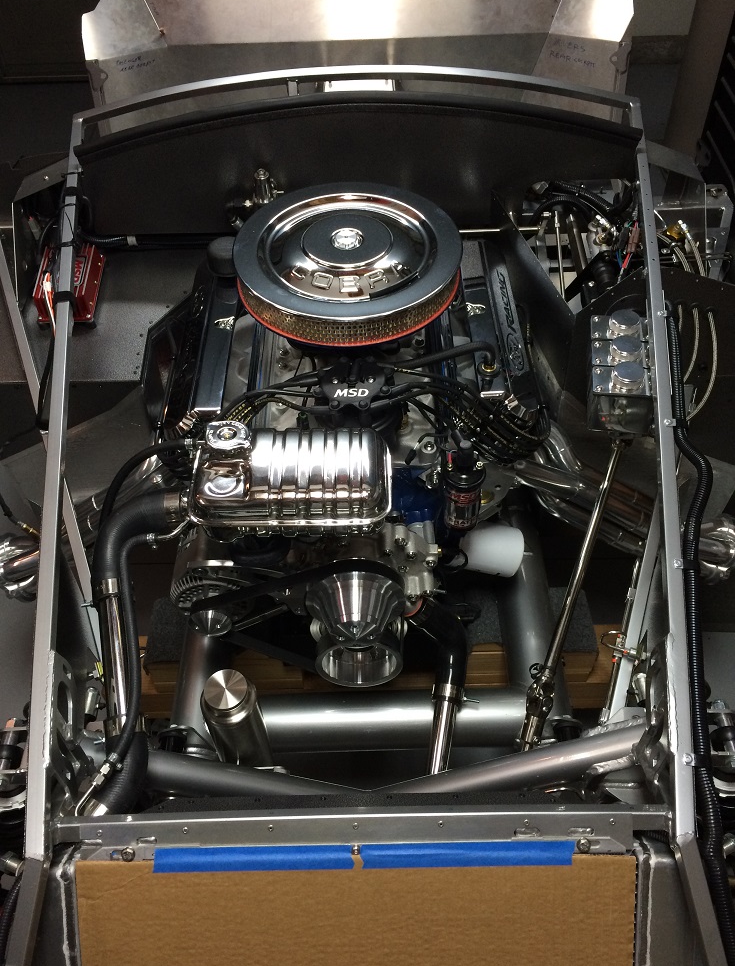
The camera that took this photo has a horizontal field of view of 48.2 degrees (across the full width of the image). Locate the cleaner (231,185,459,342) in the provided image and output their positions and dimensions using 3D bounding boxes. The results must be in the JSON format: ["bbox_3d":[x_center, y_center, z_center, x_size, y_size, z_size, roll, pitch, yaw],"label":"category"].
[{"bbox_3d":[-0.029,-0.356,1.291,0.357,0.080,0.357,0,52,0],"label":"cleaner"}]

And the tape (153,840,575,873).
[{"bbox_3d":[-0.004,0.404,0.885,0.454,0.004,0.025,-1,87,0],"label":"tape"}]

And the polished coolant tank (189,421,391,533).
[{"bbox_3d":[-0.108,-0.004,1.175,0.279,0.130,0.150,0,52,0],"label":"polished coolant tank"}]

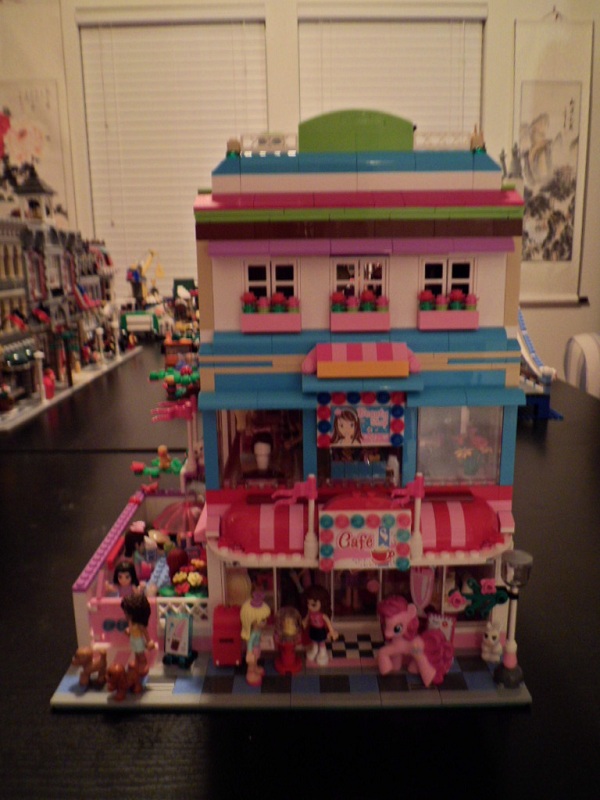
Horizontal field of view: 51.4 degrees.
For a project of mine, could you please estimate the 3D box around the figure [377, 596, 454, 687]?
[{"bbox_3d":[0.063,0.131,0.342,0.041,0.049,0.020,-1,11,0],"label":"figure"}]

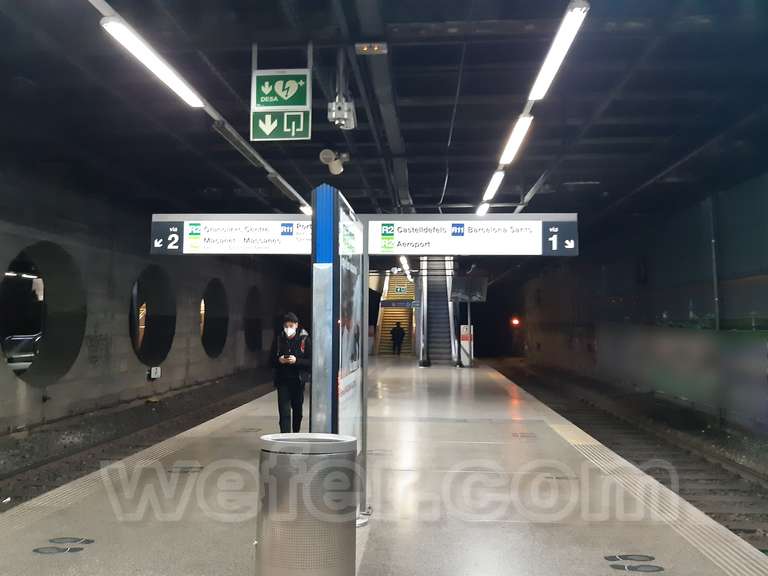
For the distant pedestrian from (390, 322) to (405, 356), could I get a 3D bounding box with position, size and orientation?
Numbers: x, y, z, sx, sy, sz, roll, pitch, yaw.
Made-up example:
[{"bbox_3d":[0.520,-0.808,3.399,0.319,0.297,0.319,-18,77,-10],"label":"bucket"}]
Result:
[{"bbox_3d":[0.697,2.540,29.337,0.600,1.630,0.380,0,-3,4],"label":"distant pedestrian"}]

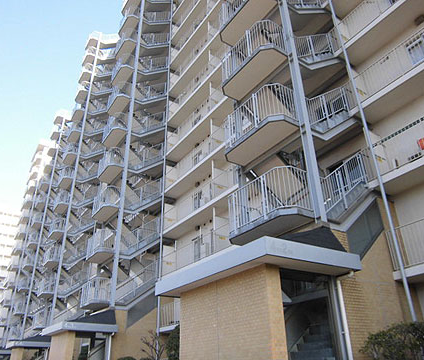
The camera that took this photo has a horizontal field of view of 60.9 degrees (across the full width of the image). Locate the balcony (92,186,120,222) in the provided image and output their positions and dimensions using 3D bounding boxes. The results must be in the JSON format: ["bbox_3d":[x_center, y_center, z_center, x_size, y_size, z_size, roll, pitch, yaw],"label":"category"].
[{"bbox_3d":[-6.428,1.471,22.205,0.974,1.277,2.496,17,-33,-31],"label":"balcony"}]

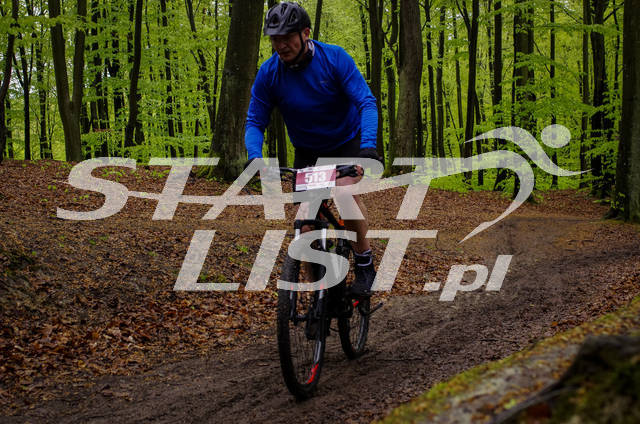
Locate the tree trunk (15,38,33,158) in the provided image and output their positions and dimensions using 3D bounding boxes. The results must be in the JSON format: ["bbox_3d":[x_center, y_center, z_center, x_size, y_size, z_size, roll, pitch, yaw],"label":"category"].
[{"bbox_3d":[-6.106,-2.317,19.000,0.340,2.500,0.270,0,3,0],"label":"tree trunk"}]

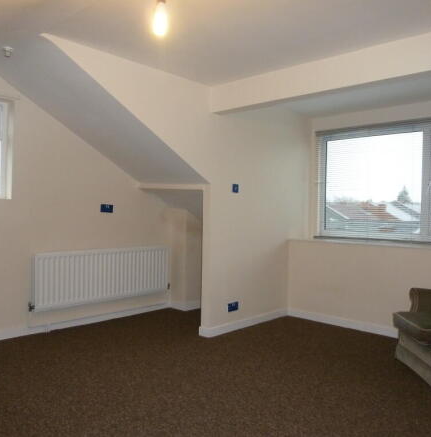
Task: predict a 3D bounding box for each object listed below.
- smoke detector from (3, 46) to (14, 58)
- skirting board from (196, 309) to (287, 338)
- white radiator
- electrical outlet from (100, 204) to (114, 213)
[{"bbox_3d":[-1.492,-1.198,3.041,0.085,0.050,0.085,2,1,44],"label":"smoke detector"},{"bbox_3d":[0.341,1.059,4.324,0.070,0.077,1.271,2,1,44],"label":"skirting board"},{"bbox_3d":[-1.114,0.582,4.352,0.090,0.501,1.543,2,1,44],"label":"white radiator"},{"bbox_3d":[-1.127,-0.099,4.396,0.020,0.086,0.147,2,1,44],"label":"electrical outlet"}]

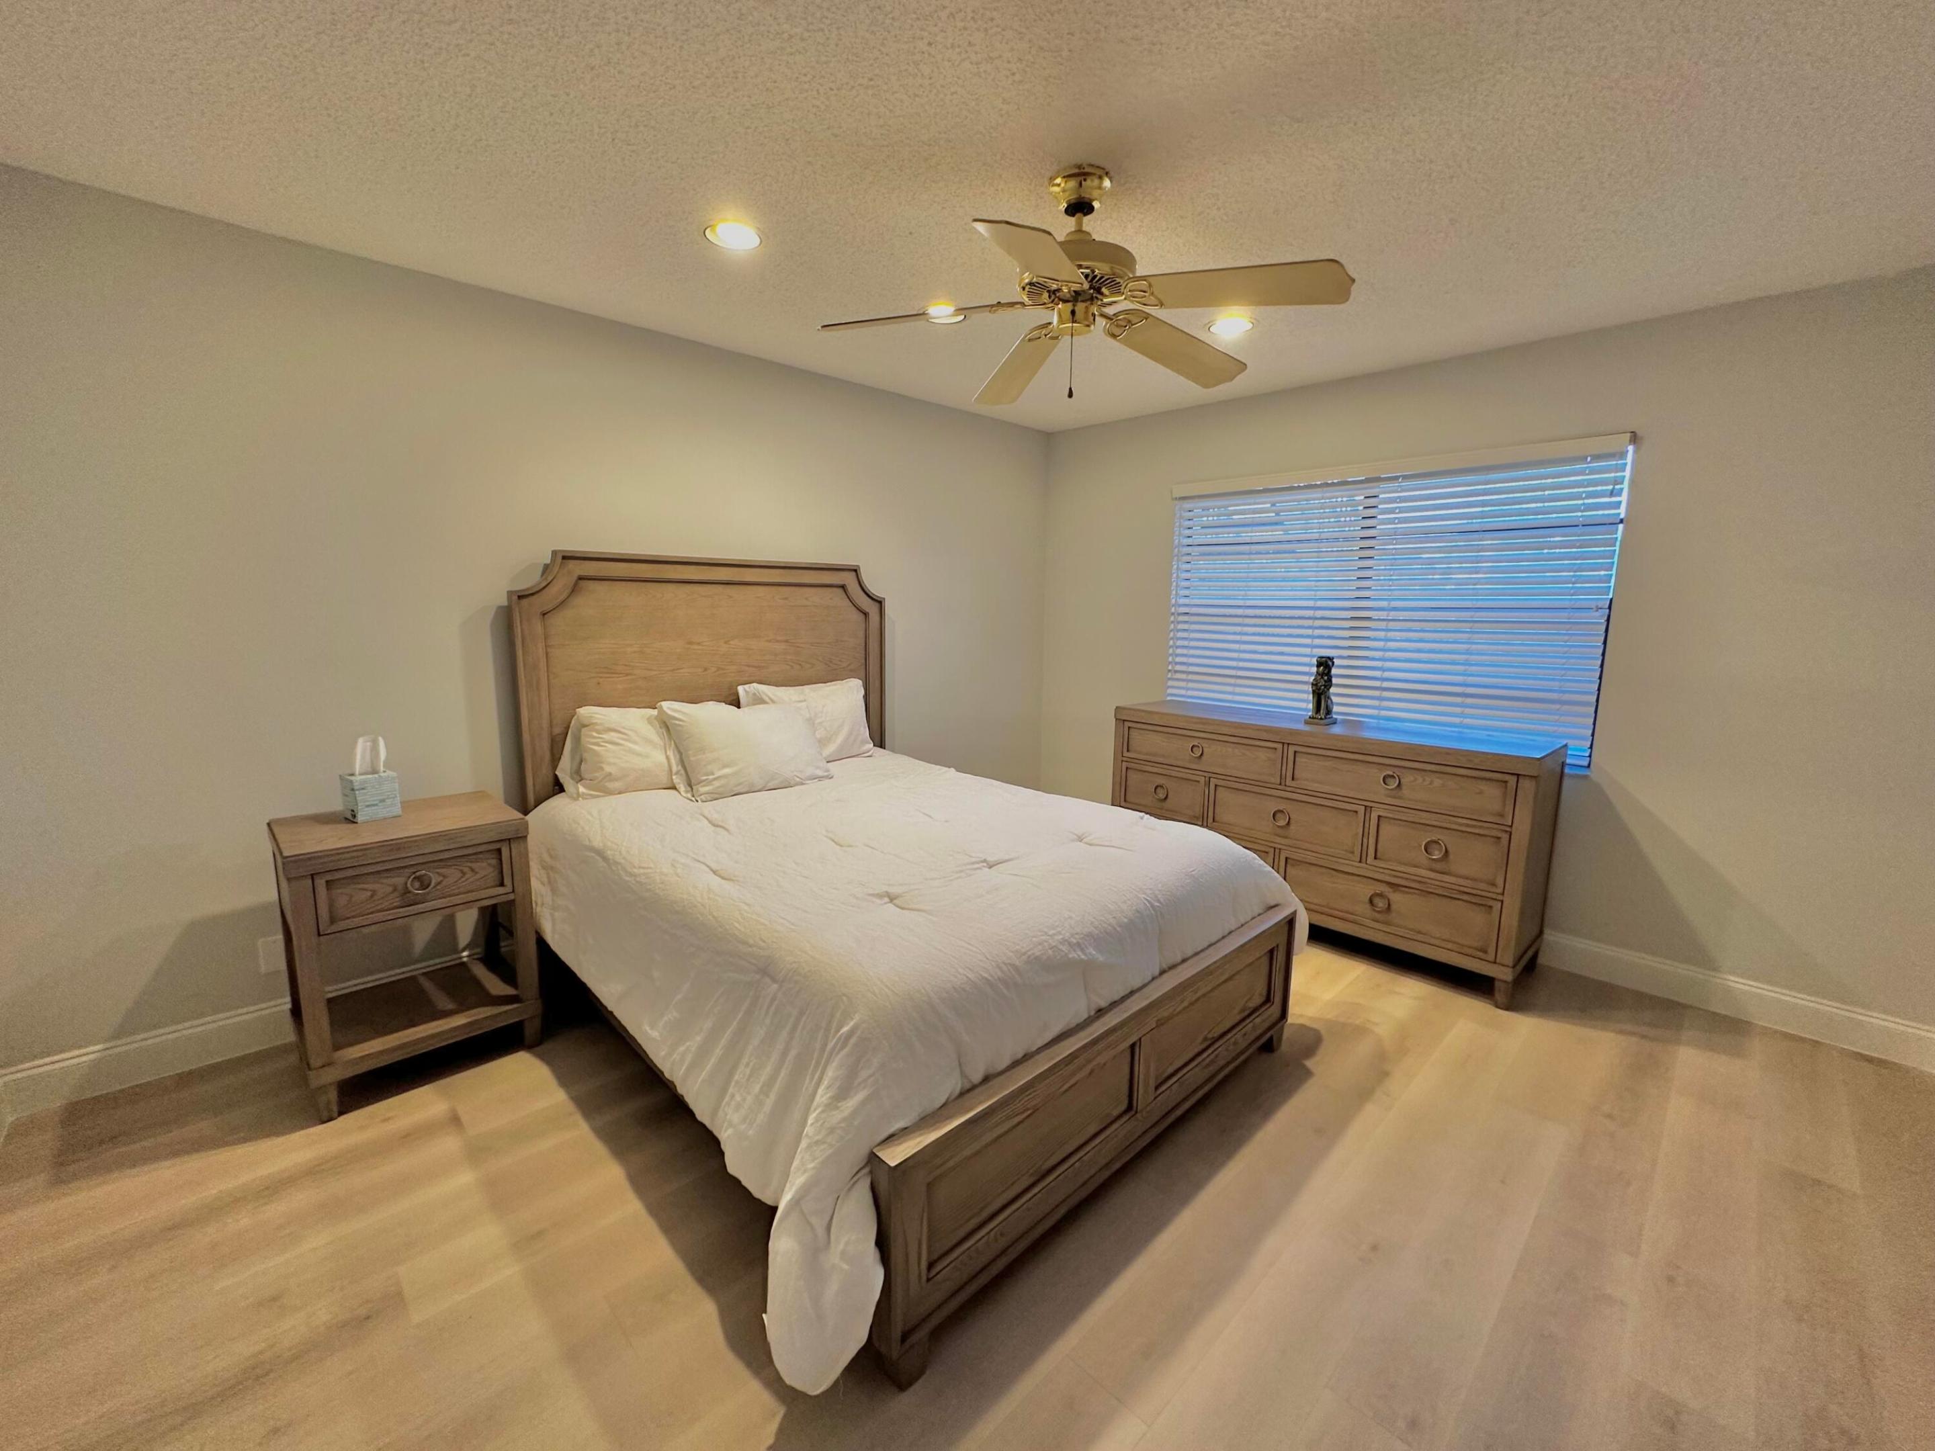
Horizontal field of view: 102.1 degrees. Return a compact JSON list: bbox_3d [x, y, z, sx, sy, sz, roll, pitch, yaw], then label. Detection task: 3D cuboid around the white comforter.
[{"bbox_3d":[-0.257,0.617,2.637,1.876,0.710,2.016,-8,12,-44],"label":"white comforter"}]

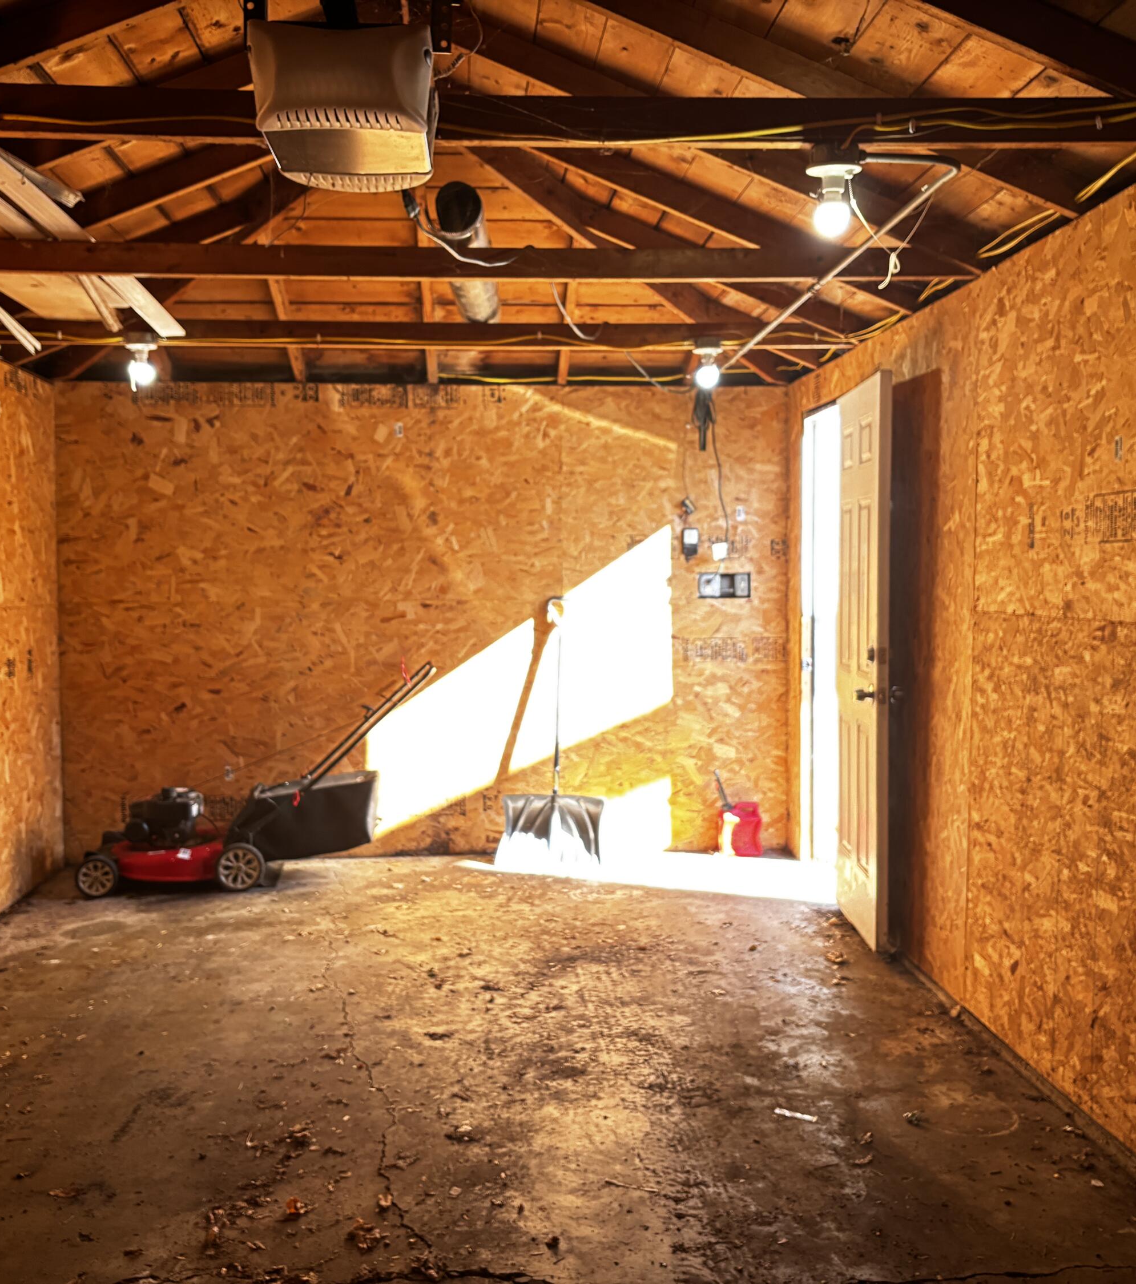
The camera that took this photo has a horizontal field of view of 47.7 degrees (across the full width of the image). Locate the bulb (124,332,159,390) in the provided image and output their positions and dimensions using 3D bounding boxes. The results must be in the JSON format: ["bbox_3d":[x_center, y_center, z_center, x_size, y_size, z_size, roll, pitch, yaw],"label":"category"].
[{"bbox_3d":[-1.604,-1.060,4.842,0.120,0.200,0.120,0,3,-4],"label":"bulb"}]

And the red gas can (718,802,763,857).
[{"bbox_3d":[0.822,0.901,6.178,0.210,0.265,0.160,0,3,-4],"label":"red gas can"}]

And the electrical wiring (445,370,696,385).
[{"bbox_3d":[0.009,-1.259,6.131,1.170,0.070,0.035,0,3,-4],"label":"electrical wiring"}]

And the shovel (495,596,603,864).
[{"bbox_3d":[-0.087,0.415,6.061,0.490,1.270,0.170,0,-2,-4],"label":"shovel"}]

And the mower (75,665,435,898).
[{"bbox_3d":[-1.356,0.592,5.752,1.530,0.960,0.560,0,3,-4],"label":"mower"}]

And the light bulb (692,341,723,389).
[{"bbox_3d":[0.539,-1.076,4.987,0.118,0.190,0.118,0,3,-4],"label":"light bulb"}]

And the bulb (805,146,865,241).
[{"bbox_3d":[0.544,-0.920,2.635,0.115,0.186,0.115,0,3,-4],"label":"bulb"}]

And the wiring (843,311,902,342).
[{"bbox_3d":[1.136,-1.180,4.796,0.080,0.070,0.580,0,3,-4],"label":"wiring"}]

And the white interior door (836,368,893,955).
[{"bbox_3d":[1.108,0.059,4.893,0.047,2.035,0.800,0,3,0],"label":"white interior door"}]

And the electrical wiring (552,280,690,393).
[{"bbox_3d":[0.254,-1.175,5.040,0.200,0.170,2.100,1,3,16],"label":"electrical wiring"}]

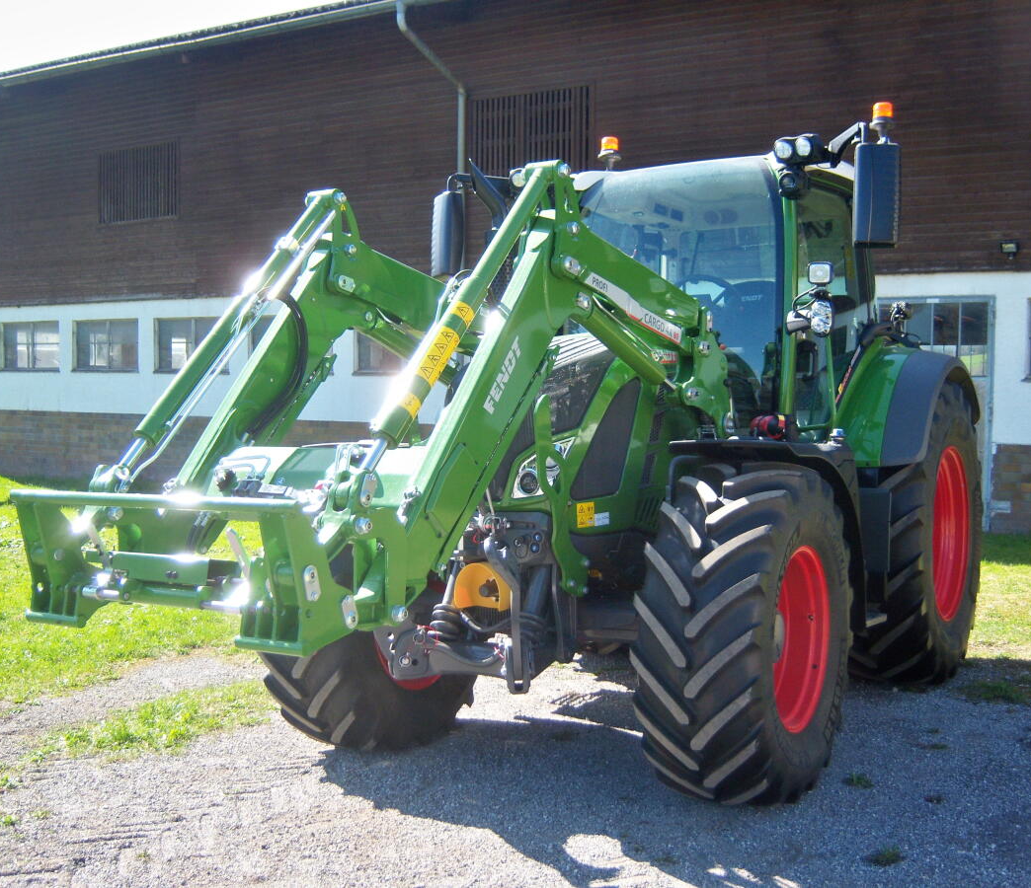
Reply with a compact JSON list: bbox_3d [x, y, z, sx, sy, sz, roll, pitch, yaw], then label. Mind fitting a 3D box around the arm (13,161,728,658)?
[{"bbox_3d":[-0.304,-0.261,4.750,1.220,1.580,2.920,1,3,32],"label":"arm"}]

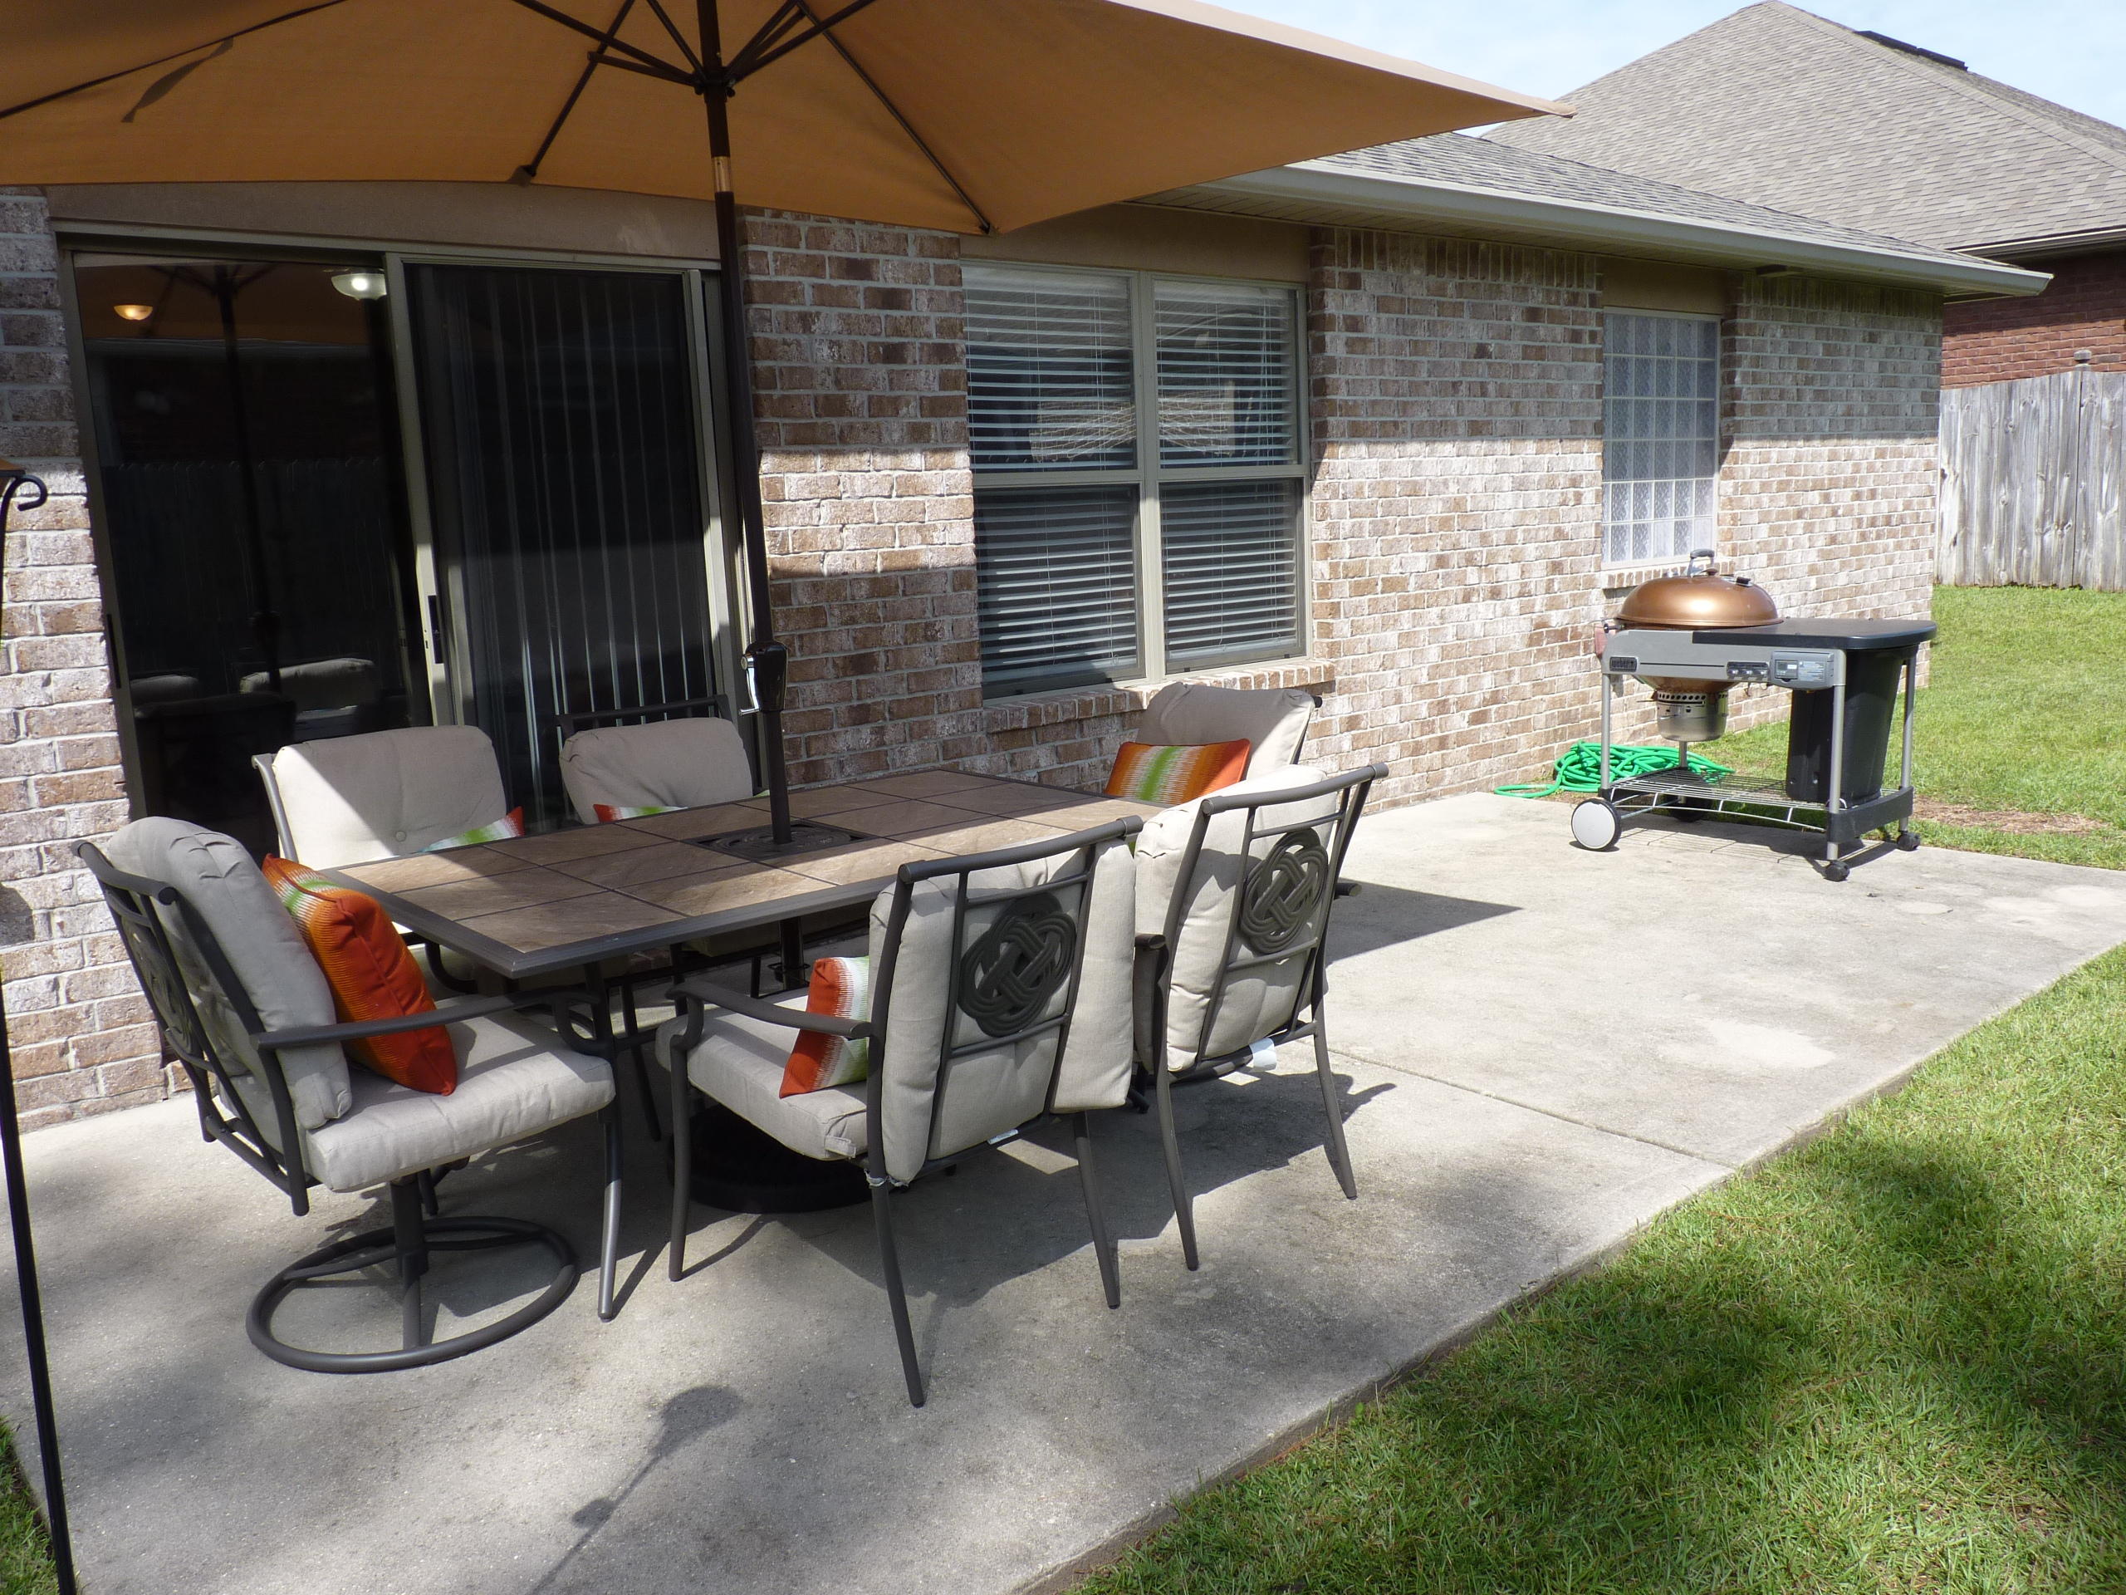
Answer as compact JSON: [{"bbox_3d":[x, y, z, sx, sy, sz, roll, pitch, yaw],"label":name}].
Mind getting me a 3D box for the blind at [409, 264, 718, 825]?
[{"bbox_3d":[-1.401,-0.539,4.908,0.950,1.980,0.060,-11,13,-39],"label":"blind"}]

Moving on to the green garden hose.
[{"bbox_3d":[2.510,-0.146,7.579,0.920,0.190,0.690,-11,13,-39],"label":"green garden hose"}]

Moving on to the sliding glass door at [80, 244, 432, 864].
[{"bbox_3d":[-2.047,-0.408,4.407,0.845,1.955,0.060,-11,13,-39],"label":"sliding glass door"}]

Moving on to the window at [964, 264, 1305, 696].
[{"bbox_3d":[0.299,-1.201,6.300,1.830,1.500,0.100,-11,13,-39],"label":"window"}]

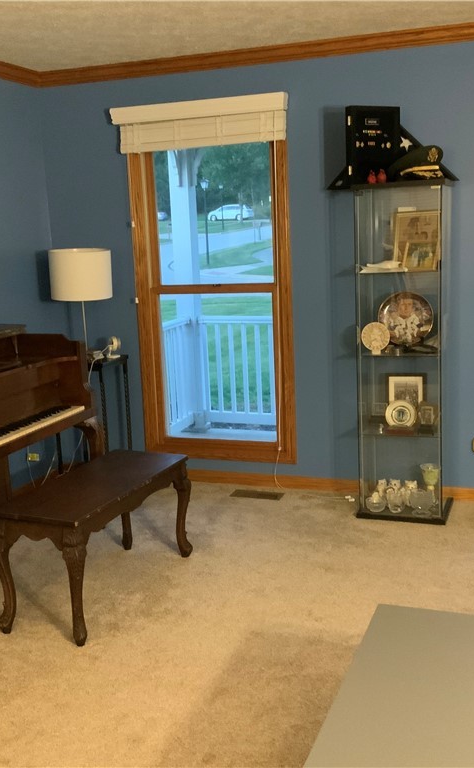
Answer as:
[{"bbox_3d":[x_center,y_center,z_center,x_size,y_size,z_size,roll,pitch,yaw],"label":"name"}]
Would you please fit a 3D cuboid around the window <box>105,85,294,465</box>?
[{"bbox_3d":[-0.161,-0.526,4.727,0.990,1.962,0.135,1,11,19],"label":"window"}]

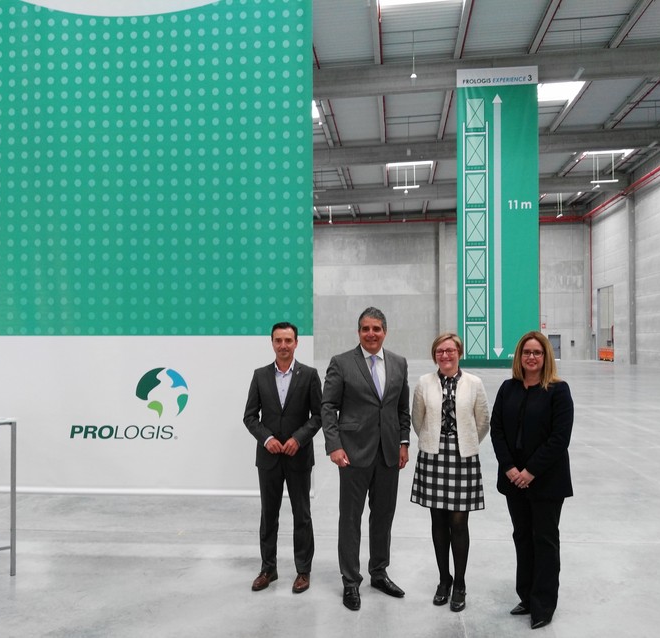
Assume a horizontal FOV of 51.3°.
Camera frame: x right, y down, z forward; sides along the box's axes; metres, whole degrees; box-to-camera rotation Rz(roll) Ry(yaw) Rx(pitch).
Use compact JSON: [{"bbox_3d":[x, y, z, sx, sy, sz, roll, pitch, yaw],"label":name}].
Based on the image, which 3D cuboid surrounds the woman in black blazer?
[{"bbox_3d":[1.192,0.908,4.065,0.490,1.664,0.380,-1,-2,22],"label":"woman in black blazer"}]

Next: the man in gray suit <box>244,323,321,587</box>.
[{"bbox_3d":[-0.312,0.892,4.587,0.530,1.740,0.360,0,-2,8],"label":"man in gray suit"}]

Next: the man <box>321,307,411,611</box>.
[{"bbox_3d":[0.227,0.837,4.378,0.560,1.832,0.400,0,-2,-20],"label":"man"}]

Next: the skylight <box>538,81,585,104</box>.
[{"bbox_3d":[9.800,-10.200,30.850,2.600,0.200,2.900,0,-2,6],"label":"skylight"}]

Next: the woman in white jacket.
[{"bbox_3d":[0.751,0.921,4.295,0.490,1.656,0.360,-1,-2,13],"label":"woman in white jacket"}]

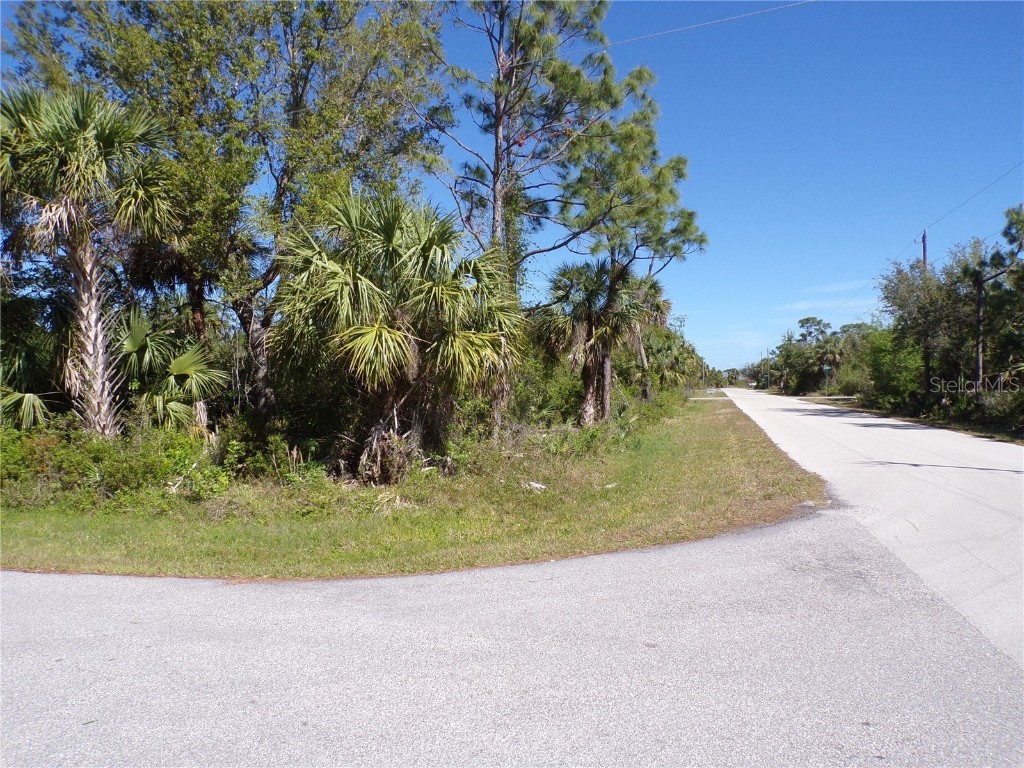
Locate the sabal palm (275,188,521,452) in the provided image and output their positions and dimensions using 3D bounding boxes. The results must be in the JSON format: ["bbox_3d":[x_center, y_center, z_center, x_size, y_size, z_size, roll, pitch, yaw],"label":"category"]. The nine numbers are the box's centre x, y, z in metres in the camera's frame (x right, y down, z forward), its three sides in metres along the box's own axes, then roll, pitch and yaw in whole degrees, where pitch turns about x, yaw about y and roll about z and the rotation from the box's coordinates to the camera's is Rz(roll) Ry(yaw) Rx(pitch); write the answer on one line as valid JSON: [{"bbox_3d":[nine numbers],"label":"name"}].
[{"bbox_3d":[-2.020,-1.000,12.600,4.200,4.800,3.900,0,0,0],"label":"sabal palm"}]

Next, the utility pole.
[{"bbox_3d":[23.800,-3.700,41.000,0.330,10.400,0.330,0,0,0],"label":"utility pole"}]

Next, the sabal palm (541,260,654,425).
[{"bbox_3d":[3.100,-1.500,26.000,4.000,6.000,3.900,0,0,0],"label":"sabal palm"}]

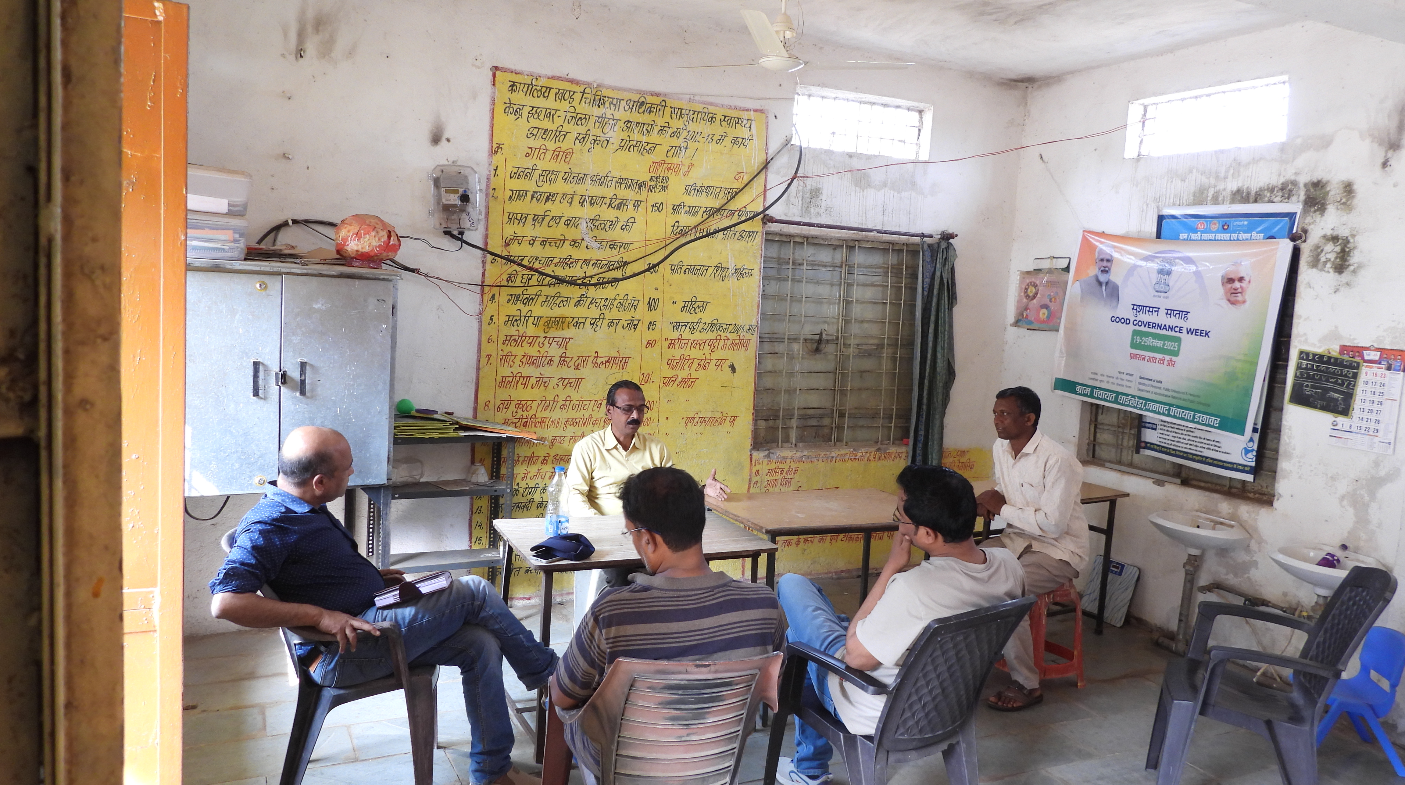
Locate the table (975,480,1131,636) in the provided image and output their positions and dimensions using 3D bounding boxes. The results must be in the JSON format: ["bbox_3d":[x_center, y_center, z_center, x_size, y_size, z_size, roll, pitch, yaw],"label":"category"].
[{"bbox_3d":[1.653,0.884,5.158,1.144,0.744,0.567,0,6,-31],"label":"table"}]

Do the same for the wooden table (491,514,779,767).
[{"bbox_3d":[-0.290,0.909,3.809,0.961,0.717,0.698,1,6,-26],"label":"wooden table"}]

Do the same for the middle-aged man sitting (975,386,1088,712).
[{"bbox_3d":[1.510,0.672,4.560,0.650,1.340,0.550,0,7,-30],"label":"middle-aged man sitting"}]

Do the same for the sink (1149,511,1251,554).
[{"bbox_3d":[2.580,0.750,5.060,0.370,0.180,0.460,1,6,-23],"label":"sink"}]

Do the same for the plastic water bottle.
[{"bbox_3d":[-0.548,0.413,3.710,0.081,0.257,0.081,1,6,-26],"label":"plastic water bottle"}]

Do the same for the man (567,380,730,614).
[{"bbox_3d":[-0.265,0.599,4.249,0.688,1.255,0.708,1,6,-21],"label":"man"}]

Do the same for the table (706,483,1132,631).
[{"bbox_3d":[1.182,0.909,4.953,2.480,0.750,0.800,1,6,-26],"label":"table"}]

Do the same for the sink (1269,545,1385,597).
[{"bbox_3d":[2.845,0.815,4.400,0.370,0.180,0.460,1,6,-23],"label":"sink"}]

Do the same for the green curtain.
[{"bbox_3d":[1.438,-0.196,6.061,0.334,1.515,0.132,1,6,-26],"label":"green curtain"}]

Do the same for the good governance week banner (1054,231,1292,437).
[{"bbox_3d":[2.530,-0.379,5.410,0.050,0.990,1.380,7,7,-24],"label":"good governance week banner"}]

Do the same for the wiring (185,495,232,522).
[{"bbox_3d":[-2.244,0.520,4.420,0.210,0.130,0.050,1,6,-26],"label":"wiring"}]

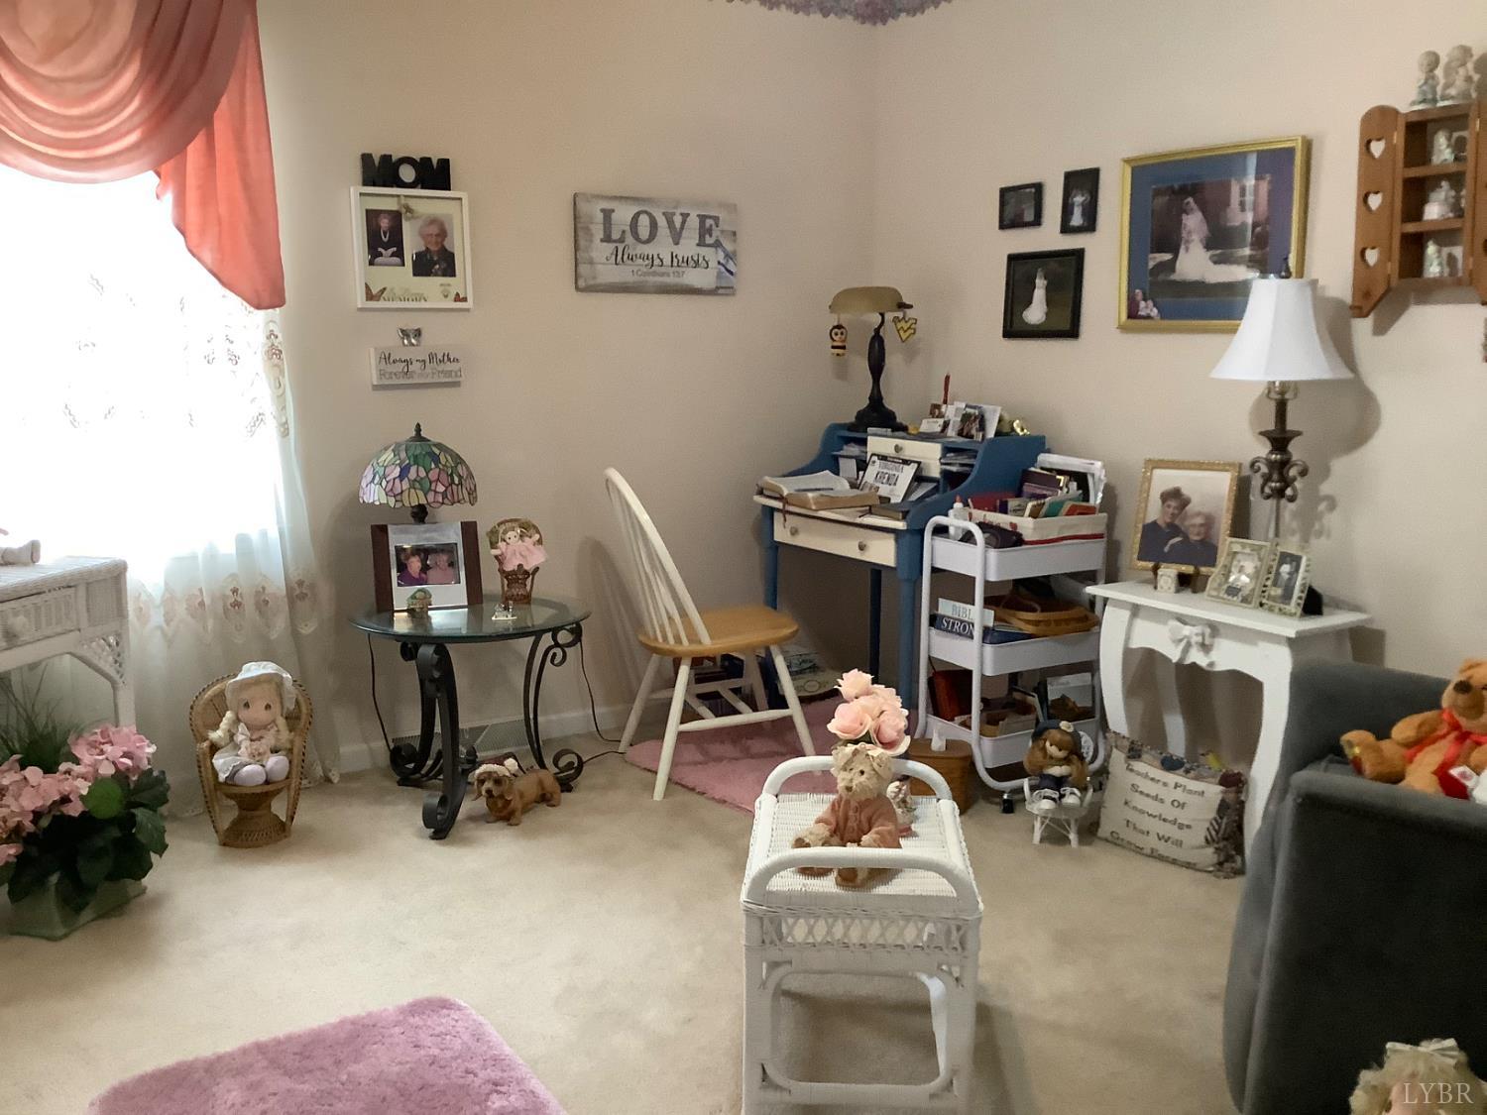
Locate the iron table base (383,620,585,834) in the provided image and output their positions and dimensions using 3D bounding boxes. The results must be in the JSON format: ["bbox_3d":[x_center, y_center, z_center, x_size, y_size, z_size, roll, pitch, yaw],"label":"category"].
[{"bbox_3d":[-0.693,0.420,3.560,0.500,0.507,0.463,-1,9,-6],"label":"iron table base"}]

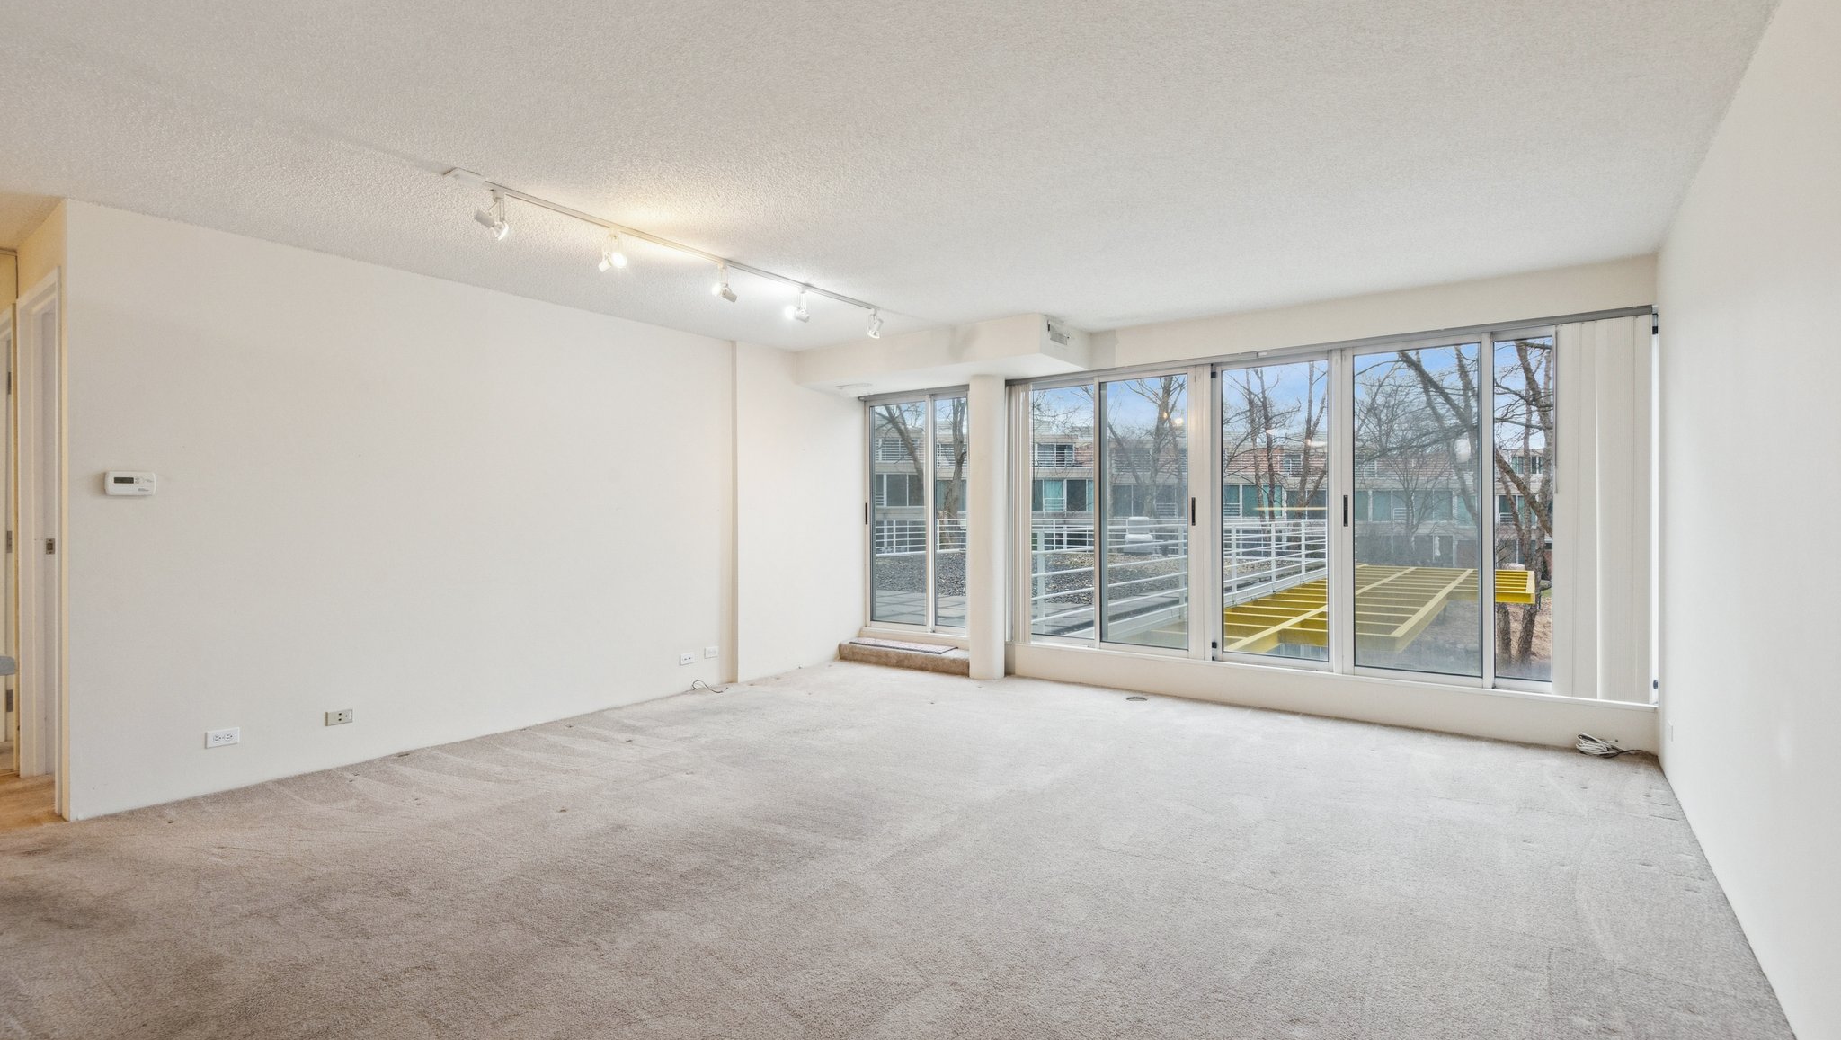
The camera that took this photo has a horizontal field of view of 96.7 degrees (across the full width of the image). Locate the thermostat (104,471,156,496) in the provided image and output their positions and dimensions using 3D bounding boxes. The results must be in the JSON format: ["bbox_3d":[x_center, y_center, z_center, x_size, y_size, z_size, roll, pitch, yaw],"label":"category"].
[{"bbox_3d":[-3.205,-0.145,3.325,0.031,0.092,0.147,0,0,37],"label":"thermostat"}]

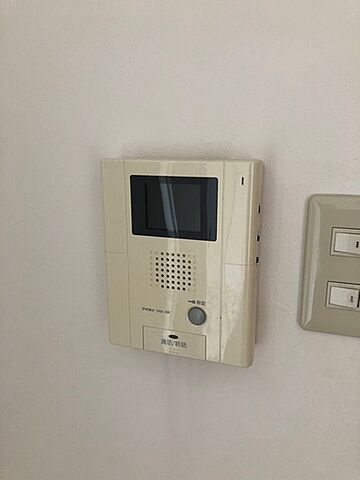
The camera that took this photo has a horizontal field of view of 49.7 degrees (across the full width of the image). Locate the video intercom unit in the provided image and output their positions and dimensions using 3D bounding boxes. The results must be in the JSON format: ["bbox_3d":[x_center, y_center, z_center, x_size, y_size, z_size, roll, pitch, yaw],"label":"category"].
[{"bbox_3d":[0.001,0.017,0.353,0.137,0.175,0.034,4,13,18],"label":"video intercom unit"}]

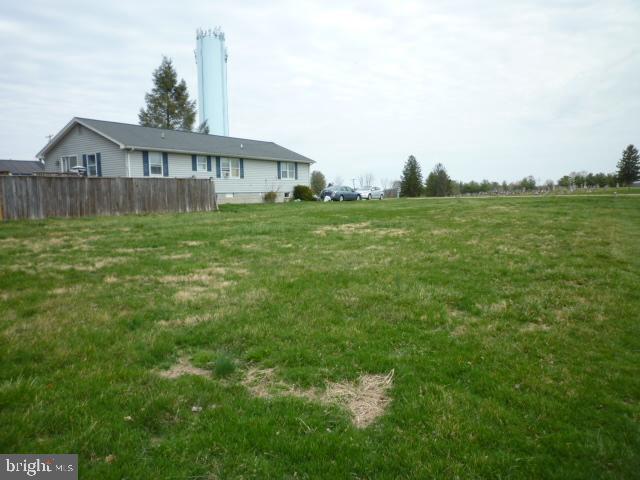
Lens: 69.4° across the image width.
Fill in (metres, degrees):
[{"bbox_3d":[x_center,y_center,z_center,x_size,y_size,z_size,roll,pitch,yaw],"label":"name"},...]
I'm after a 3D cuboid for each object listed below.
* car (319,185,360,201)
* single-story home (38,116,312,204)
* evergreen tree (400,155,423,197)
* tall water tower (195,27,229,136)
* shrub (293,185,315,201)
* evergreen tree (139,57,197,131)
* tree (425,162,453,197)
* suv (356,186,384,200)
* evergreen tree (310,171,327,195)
[{"bbox_3d":[2.234,-4.745,47.500,1.830,1.450,4.750,4,8,39],"label":"car"},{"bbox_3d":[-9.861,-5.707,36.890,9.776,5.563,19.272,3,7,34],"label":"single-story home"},{"bbox_3d":[15.423,-10.676,78.000,3.600,7.020,3.600,-1,6,0],"label":"evergreen tree"},{"bbox_3d":[-32.721,-38.621,142.665,9.600,50.565,9.600,-1,6,0],"label":"tall water tower"},{"bbox_3d":[-1.383,-4.105,40.600,1.800,1.370,1.800,-1,6,0],"label":"shrub"},{"bbox_3d":[-17.165,-12.557,52.858,6.700,16.268,6.700,-1,6,0],"label":"evergreen tree"},{"bbox_3d":[20.423,-10.288,80.000,4.400,5.850,4.400,-1,6,0],"label":"tree"},{"bbox_3d":[6.394,-5.993,59.200,1.850,1.680,4.600,4,8,41],"label":"suv"},{"bbox_3d":[-0.142,-5.881,50.000,1.650,3.137,1.650,-1,6,0],"label":"evergreen tree"}]

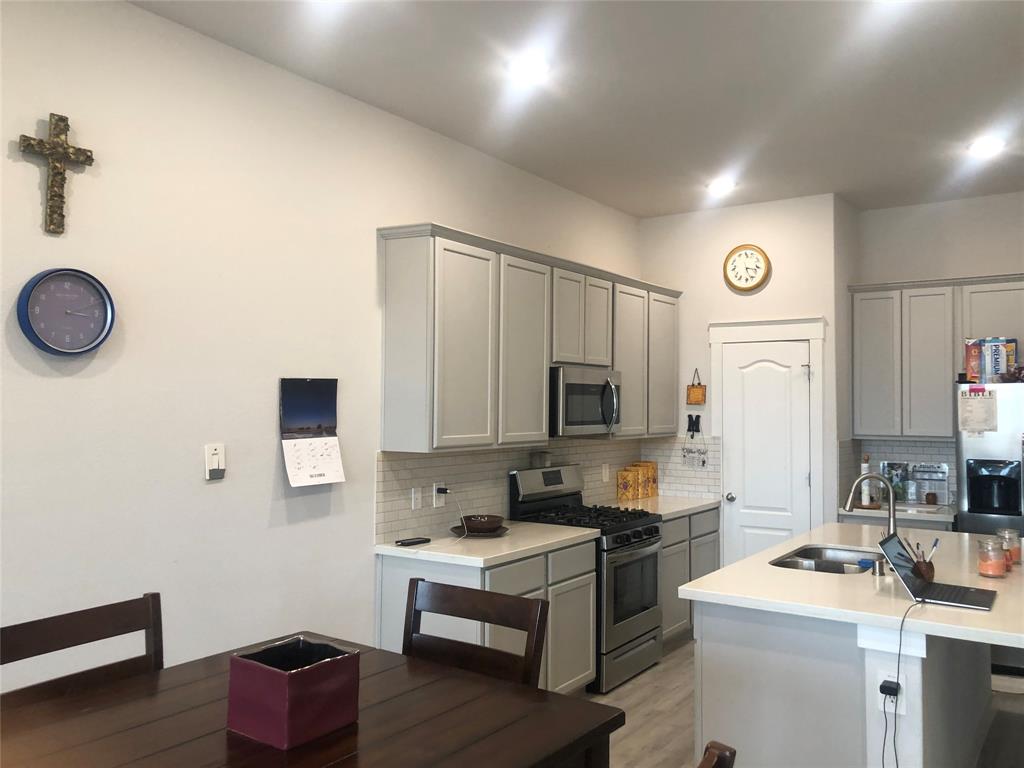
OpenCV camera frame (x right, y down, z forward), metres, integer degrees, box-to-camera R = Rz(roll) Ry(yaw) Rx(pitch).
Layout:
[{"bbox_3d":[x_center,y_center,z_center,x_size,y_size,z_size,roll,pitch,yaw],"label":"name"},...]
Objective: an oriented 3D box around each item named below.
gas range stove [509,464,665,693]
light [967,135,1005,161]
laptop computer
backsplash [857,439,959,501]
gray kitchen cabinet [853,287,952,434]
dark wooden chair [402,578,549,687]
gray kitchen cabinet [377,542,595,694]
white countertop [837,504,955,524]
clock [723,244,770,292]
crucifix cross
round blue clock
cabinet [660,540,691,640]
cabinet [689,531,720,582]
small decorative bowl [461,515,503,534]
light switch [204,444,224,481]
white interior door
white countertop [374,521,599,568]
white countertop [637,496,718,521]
[{"bbox_3d":[0.465,1.120,4.960,0.670,1.204,0.765,-1,-2,35],"label":"gas range stove"},{"bbox_3d":[2.664,-1.314,4.644,0.185,0.025,0.185,-1,-2,35],"label":"light"},{"bbox_3d":[1.538,0.667,2.981,0.340,0.205,0.367,-1,-2,35],"label":"laptop computer"},{"bbox_3d":[2.889,0.624,6.023,0.641,0.456,0.018,-1,-2,35],"label":"backsplash"},{"bbox_3d":[2.817,-0.130,5.914,0.661,1.046,0.325,-1,-2,35],"label":"gray kitchen cabinet"},{"bbox_3d":[-0.246,1.114,2.183,0.475,1.045,0.545,-1,-2,35],"label":"dark wooden chair"},{"bbox_3d":[-0.091,1.261,4.298,0.633,0.859,1.040,-1,-2,35],"label":"gray kitchen cabinet"},{"bbox_3d":[2.704,0.862,5.711,0.686,0.036,0.730,-1,-2,35],"label":"white countertop"},{"bbox_3d":[1.668,-0.819,5.866,0.335,0.335,0.045,-1,-2,35],"label":"clock"},{"bbox_3d":[-1.508,-0.698,2.748,0.032,0.400,0.240,-1,-2,35],"label":"crucifix cross"},{"bbox_3d":[-1.473,-0.238,2.751,0.075,0.287,0.287,-1,-2,35],"label":"round blue clock"},{"bbox_3d":[0.808,1.329,5.520,0.610,0.600,0.480,-1,-2,35],"label":"cabinet"},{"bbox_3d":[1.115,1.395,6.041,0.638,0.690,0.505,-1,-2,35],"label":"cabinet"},{"bbox_3d":[-0.153,0.738,4.335,0.228,0.077,0.228,0,-1,0],"label":"small decorative bowl"},{"bbox_3d":[-1.160,0.303,3.235,0.024,0.132,0.078,-1,-2,35],"label":"light switch"},{"bbox_3d":[1.807,0.716,5.897,0.622,2.026,0.040,-1,-2,35],"label":"white interior door"},{"bbox_3d":[-0.085,0.801,4.232,0.645,0.037,1.067,-1,-2,35],"label":"white countertop"},{"bbox_3d":[0.948,0.847,5.723,0.645,0.037,1.016,-1,-2,35],"label":"white countertop"}]

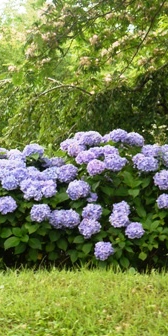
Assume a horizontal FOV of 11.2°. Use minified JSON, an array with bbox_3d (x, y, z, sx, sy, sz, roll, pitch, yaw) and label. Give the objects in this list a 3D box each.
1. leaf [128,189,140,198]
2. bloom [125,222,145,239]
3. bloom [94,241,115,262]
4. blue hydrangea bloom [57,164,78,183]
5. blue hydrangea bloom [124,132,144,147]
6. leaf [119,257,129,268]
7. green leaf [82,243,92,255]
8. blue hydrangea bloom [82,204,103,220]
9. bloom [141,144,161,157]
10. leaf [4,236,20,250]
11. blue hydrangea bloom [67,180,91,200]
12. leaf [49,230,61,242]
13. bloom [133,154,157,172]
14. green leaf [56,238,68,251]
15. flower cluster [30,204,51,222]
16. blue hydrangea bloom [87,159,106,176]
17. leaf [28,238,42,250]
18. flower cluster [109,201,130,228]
[{"bbox_3d":[0.406,0.206,6.900,0.093,0.077,0.060,0,5,0],"label":"leaf"},{"bbox_3d":[0.410,0.505,6.900,0.158,0.129,0.153,0,4,0],"label":"bloom"},{"bbox_3d":[0.158,0.649,6.700,0.149,0.145,0.145,0,5,0],"label":"bloom"},{"bbox_3d":[-0.126,0.045,6.700,0.165,0.141,0.156,0,5,0],"label":"blue hydrangea bloom"},{"bbox_3d":[0.434,-0.245,7.350,0.167,0.125,0.159,0,6,0],"label":"blue hydrangea bloom"},{"bbox_3d":[0.309,0.708,6.400,0.079,0.090,0.050,0,5,0],"label":"leaf"},{"bbox_3d":[0.028,0.636,6.750,0.075,0.091,0.050,0,5,0],"label":"green leaf"},{"bbox_3d":[0.069,0.362,6.950,0.163,0.130,0.158,0,4,0],"label":"blue hydrangea bloom"},{"bbox_3d":[0.575,-0.139,7.300,0.158,0.110,0.150,0,4,0],"label":"bloom"},{"bbox_3d":[-0.573,0.605,6.850,0.128,0.104,0.090,0,4,0],"label":"leaf"},{"bbox_3d":[-0.045,0.184,7.000,0.188,0.164,0.183,0,4,0],"label":"blue hydrangea bloom"},{"bbox_3d":[-0.237,0.549,6.850,0.091,0.106,0.045,0,-24,0],"label":"leaf"},{"bbox_3d":[0.526,-0.038,7.250,0.212,0.153,0.206,0,4,0],"label":"bloom"},{"bbox_3d":[-0.171,0.609,6.800,0.091,0.105,0.045,0,-24,0],"label":"green leaf"},{"bbox_3d":[-0.344,0.362,6.800,0.155,0.138,0.150,0,4,0],"label":"flower cluster"},{"bbox_3d":[0.103,-0.002,7.020,0.152,0.135,0.144,0,5,1],"label":"blue hydrangea bloom"},{"bbox_3d":[-0.386,0.609,6.800,0.106,0.105,0.045,0,-24,0],"label":"leaf"},{"bbox_3d":[0.272,0.352,6.450,0.162,0.200,0.150,0,5,0],"label":"flower cluster"}]

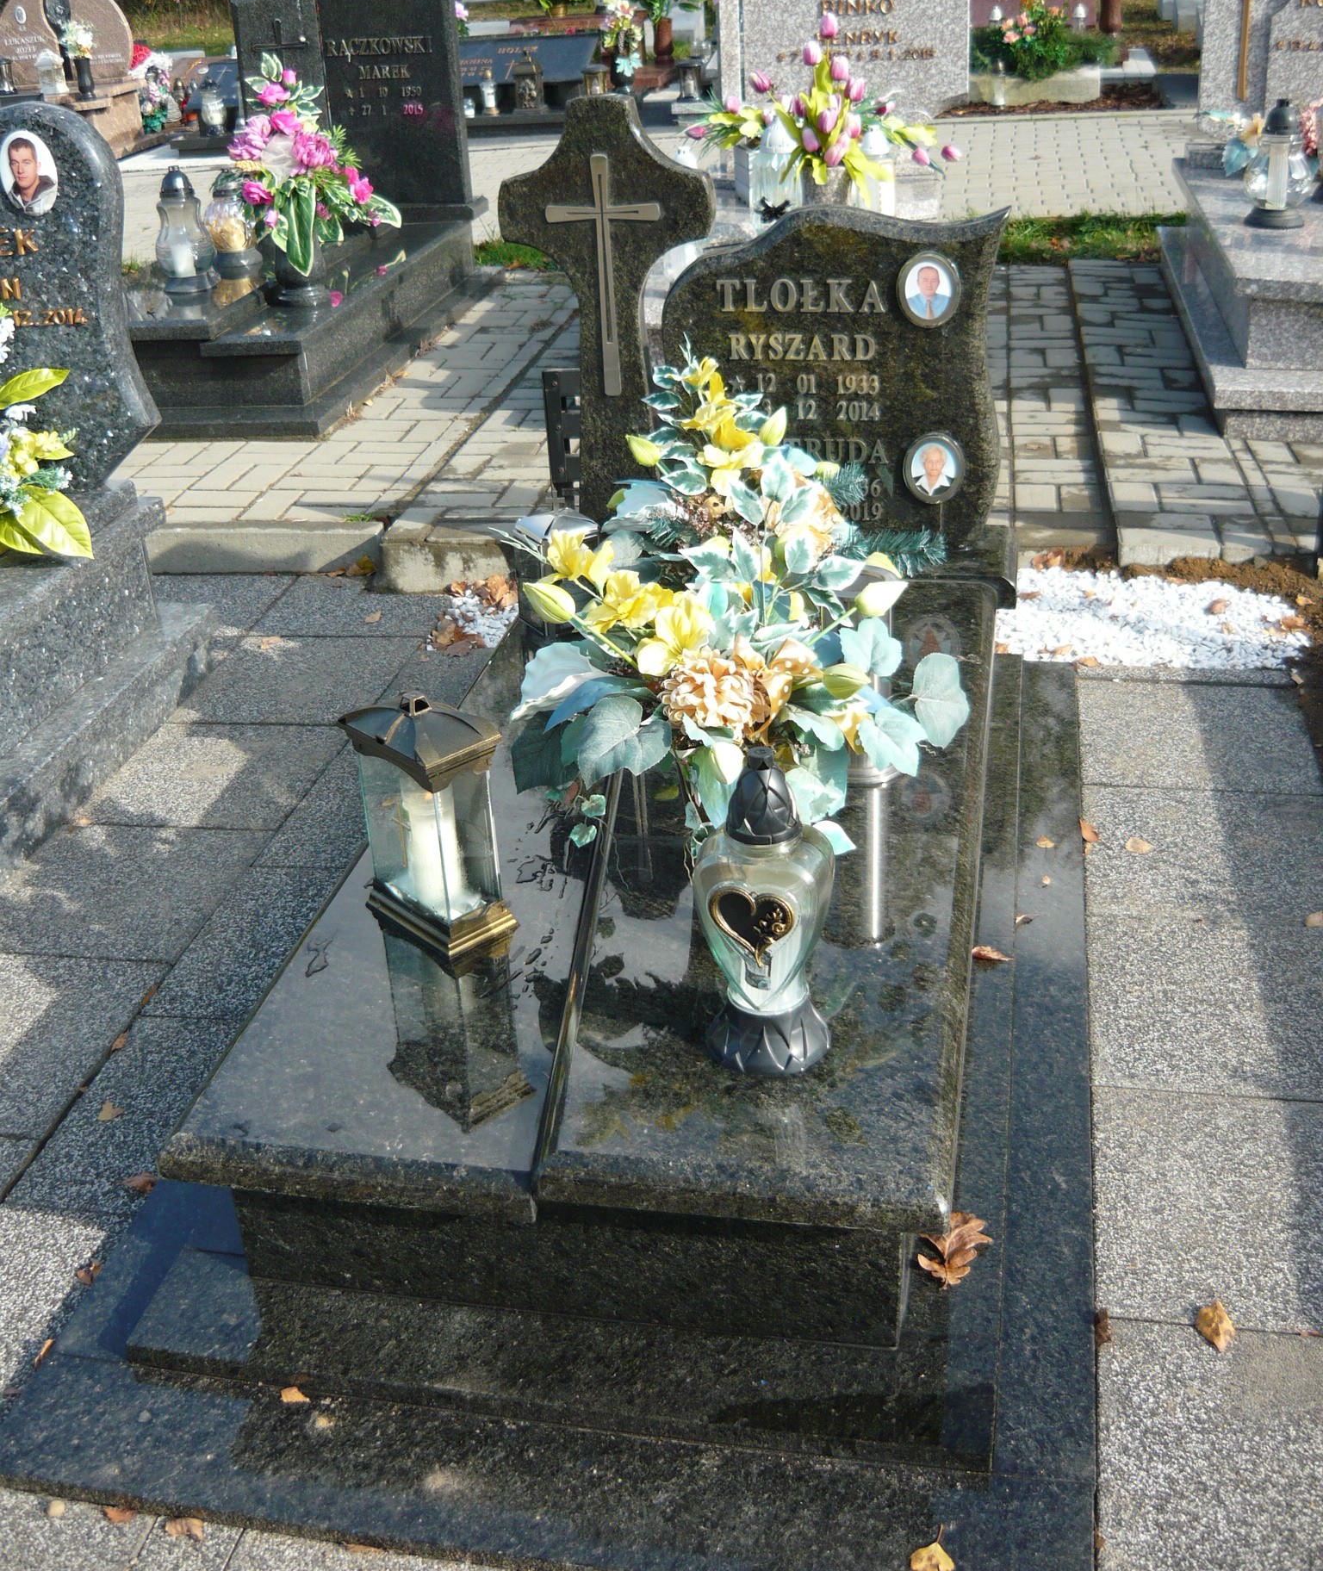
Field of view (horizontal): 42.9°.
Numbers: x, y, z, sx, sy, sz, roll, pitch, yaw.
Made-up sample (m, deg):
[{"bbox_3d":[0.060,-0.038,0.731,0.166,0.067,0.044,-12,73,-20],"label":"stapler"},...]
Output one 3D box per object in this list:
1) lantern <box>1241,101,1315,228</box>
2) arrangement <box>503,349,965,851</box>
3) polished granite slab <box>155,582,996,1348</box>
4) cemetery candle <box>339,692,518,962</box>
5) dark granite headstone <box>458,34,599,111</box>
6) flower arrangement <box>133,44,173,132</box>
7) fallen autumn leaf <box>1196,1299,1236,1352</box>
[{"bbox_3d":[1.679,-1.704,4.582,0.186,0.317,0.186,2,30,12],"label":"lantern"},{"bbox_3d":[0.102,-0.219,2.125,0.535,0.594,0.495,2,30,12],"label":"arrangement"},{"bbox_3d":[0.036,0.120,2.383,0.822,0.228,1.505,2,30,12],"label":"polished granite slab"},{"bbox_3d":[-0.280,0.031,2.033,0.105,0.307,0.181,-26,36,-34],"label":"cemetery candle"},{"bbox_3d":[-0.803,-4.016,9.471,0.911,0.396,0.356,2,30,12],"label":"dark granite headstone"},{"bbox_3d":[-3.083,-4.233,10.196,0.257,0.495,0.267,-6,29,-3],"label":"flower arrangement"},{"bbox_3d":[0.590,0.566,1.787,0.040,0.015,0.067,2,30,12],"label":"fallen autumn leaf"}]

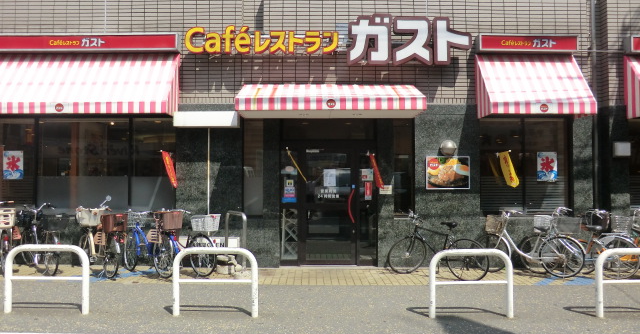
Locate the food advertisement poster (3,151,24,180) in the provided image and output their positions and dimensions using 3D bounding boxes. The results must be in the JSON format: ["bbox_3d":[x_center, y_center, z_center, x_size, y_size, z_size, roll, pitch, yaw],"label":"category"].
[{"bbox_3d":[-5.519,-0.025,8.001,0.369,0.508,0.020,0,-1,0],"label":"food advertisement poster"}]

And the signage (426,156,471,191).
[{"bbox_3d":[2.288,0.108,7.900,0.770,0.585,0.050,0,-1,0],"label":"signage"}]

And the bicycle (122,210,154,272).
[{"bbox_3d":[-2.930,1.253,7.420,0.560,1.060,1.660,1,-2,-43],"label":"bicycle"}]

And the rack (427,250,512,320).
[{"bbox_3d":[1.804,1.394,5.280,1.000,0.825,0.078,0,-1,0],"label":"rack"}]

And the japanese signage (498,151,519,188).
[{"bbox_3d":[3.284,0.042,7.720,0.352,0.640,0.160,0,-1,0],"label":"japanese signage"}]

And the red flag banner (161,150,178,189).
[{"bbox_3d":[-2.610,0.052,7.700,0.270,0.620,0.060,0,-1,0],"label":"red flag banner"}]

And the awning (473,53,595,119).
[{"bbox_3d":[3.683,-1.433,7.623,1.699,1.158,0.700,0,-1,0],"label":"awning"}]

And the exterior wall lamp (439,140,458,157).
[{"bbox_3d":[2.275,-0.325,7.831,0.298,0.298,0.250,0,-1,0],"label":"exterior wall lamp"}]

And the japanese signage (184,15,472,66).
[{"bbox_3d":[0.149,-2.194,7.795,4.962,0.879,0.220,0,-1,0],"label":"japanese signage"}]

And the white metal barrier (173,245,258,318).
[{"bbox_3d":[-1.226,1.359,5.220,1.000,0.825,0.078,0,-1,0],"label":"white metal barrier"}]

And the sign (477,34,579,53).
[{"bbox_3d":[3.657,-2.160,7.875,1.713,0.316,0.220,0,-1,0],"label":"sign"}]

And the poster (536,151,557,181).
[{"bbox_3d":[4.076,0.004,7.950,0.360,0.520,0.020,0,-1,0],"label":"poster"}]

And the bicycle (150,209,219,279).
[{"bbox_3d":[-2.330,1.257,7.500,1.680,1.070,0.560,-1,-1,38],"label":"bicycle"}]

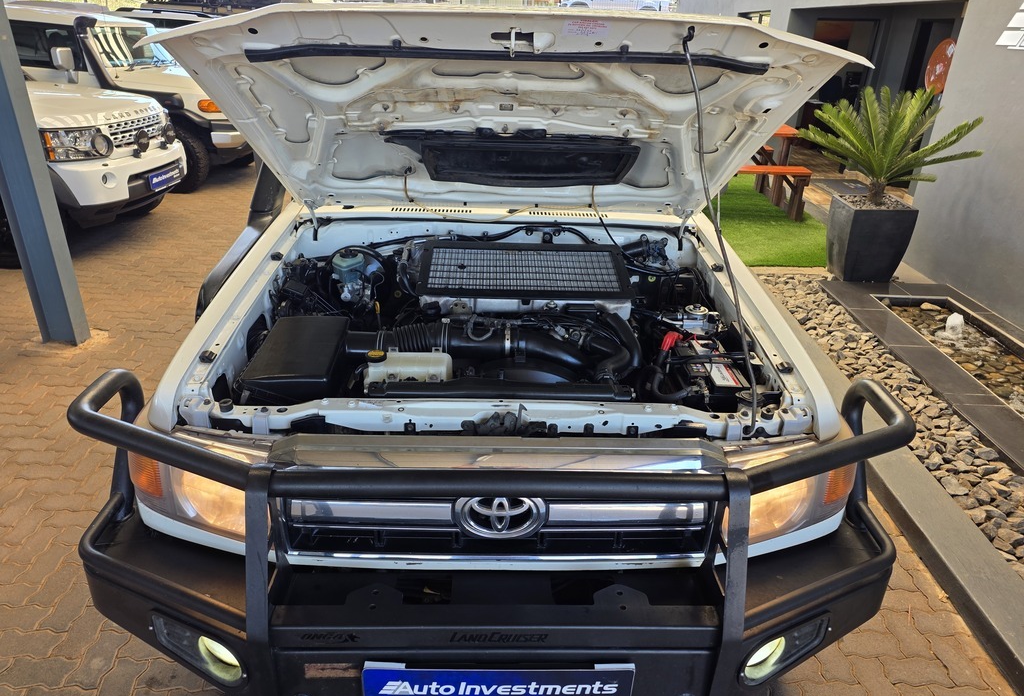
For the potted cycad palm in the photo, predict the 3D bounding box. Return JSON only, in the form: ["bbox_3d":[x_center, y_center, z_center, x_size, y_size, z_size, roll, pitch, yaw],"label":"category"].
[{"bbox_3d":[2.651,-1.158,4.933,1.160,1.330,1.120,1,25,-2],"label":"potted cycad palm"}]

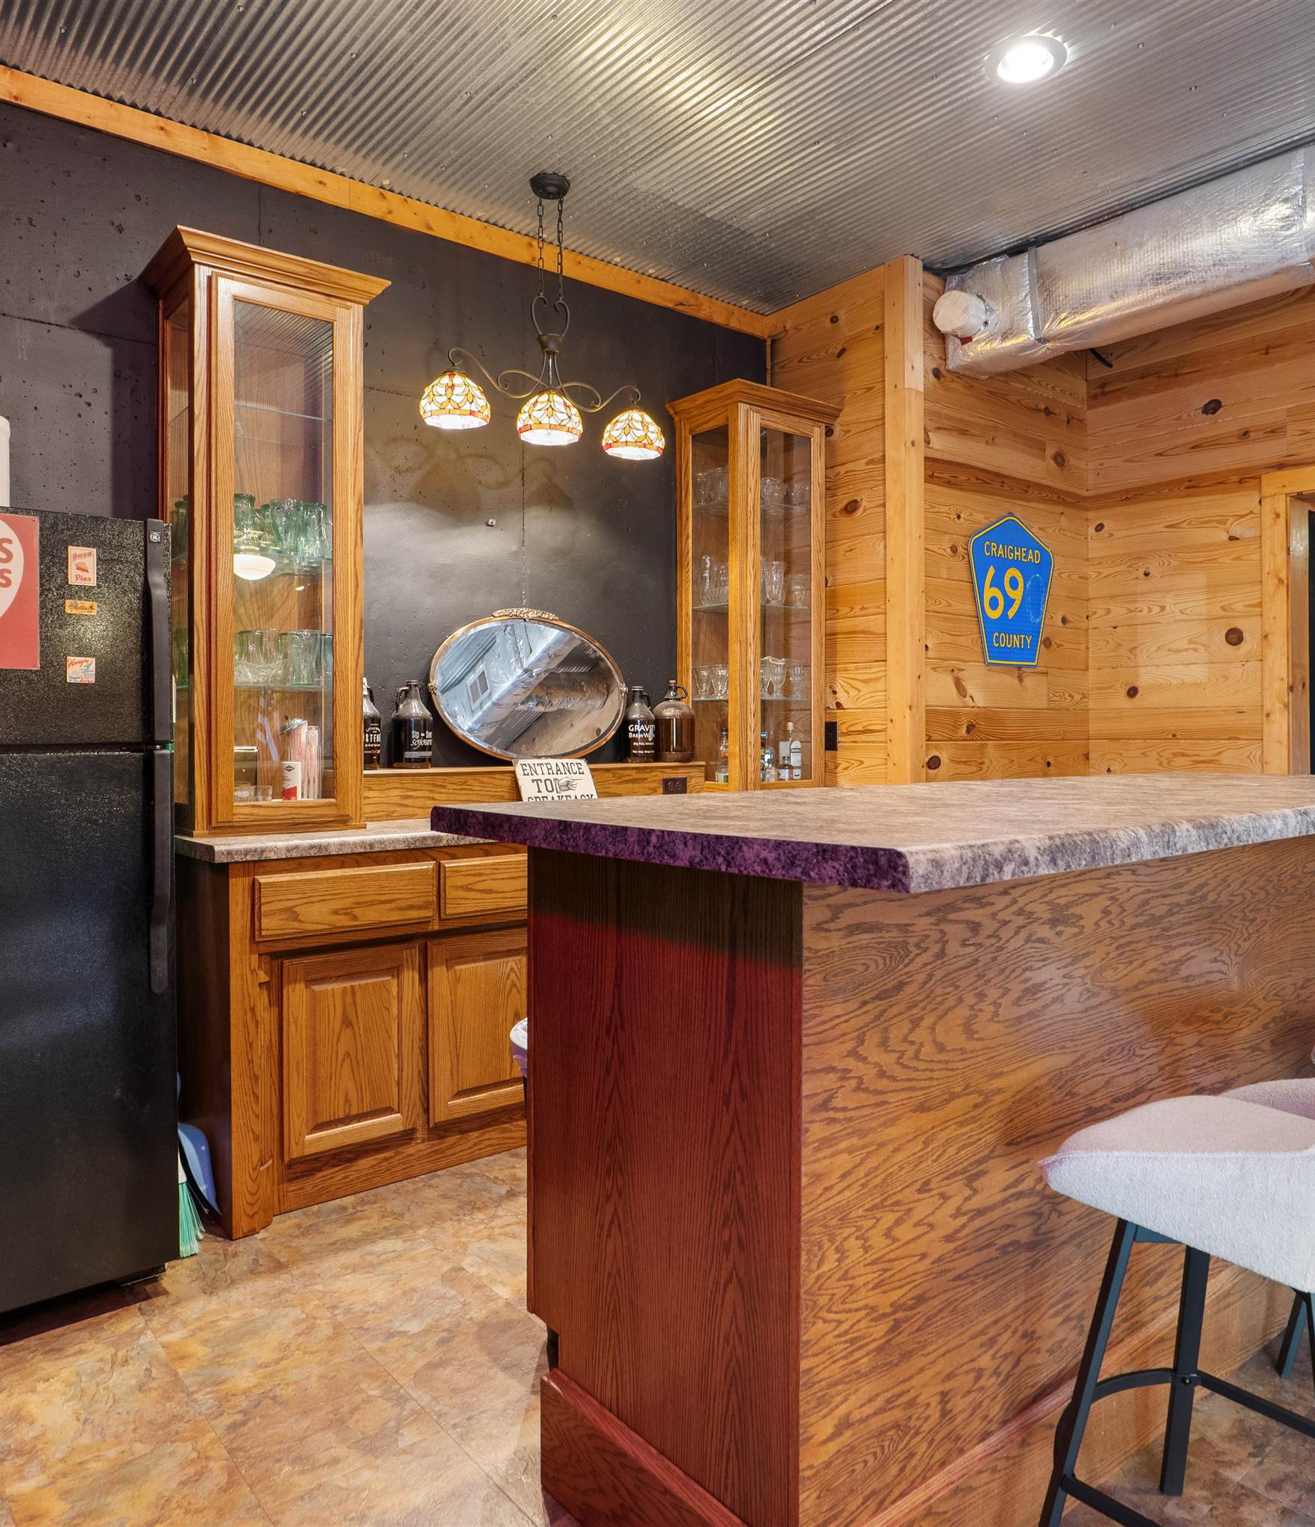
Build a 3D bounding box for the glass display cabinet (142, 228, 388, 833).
[{"bbox_3d":[-1.061,-0.565,2.765,0.533,1.484,0.399,-1,2,-36],"label":"glass display cabinet"}]

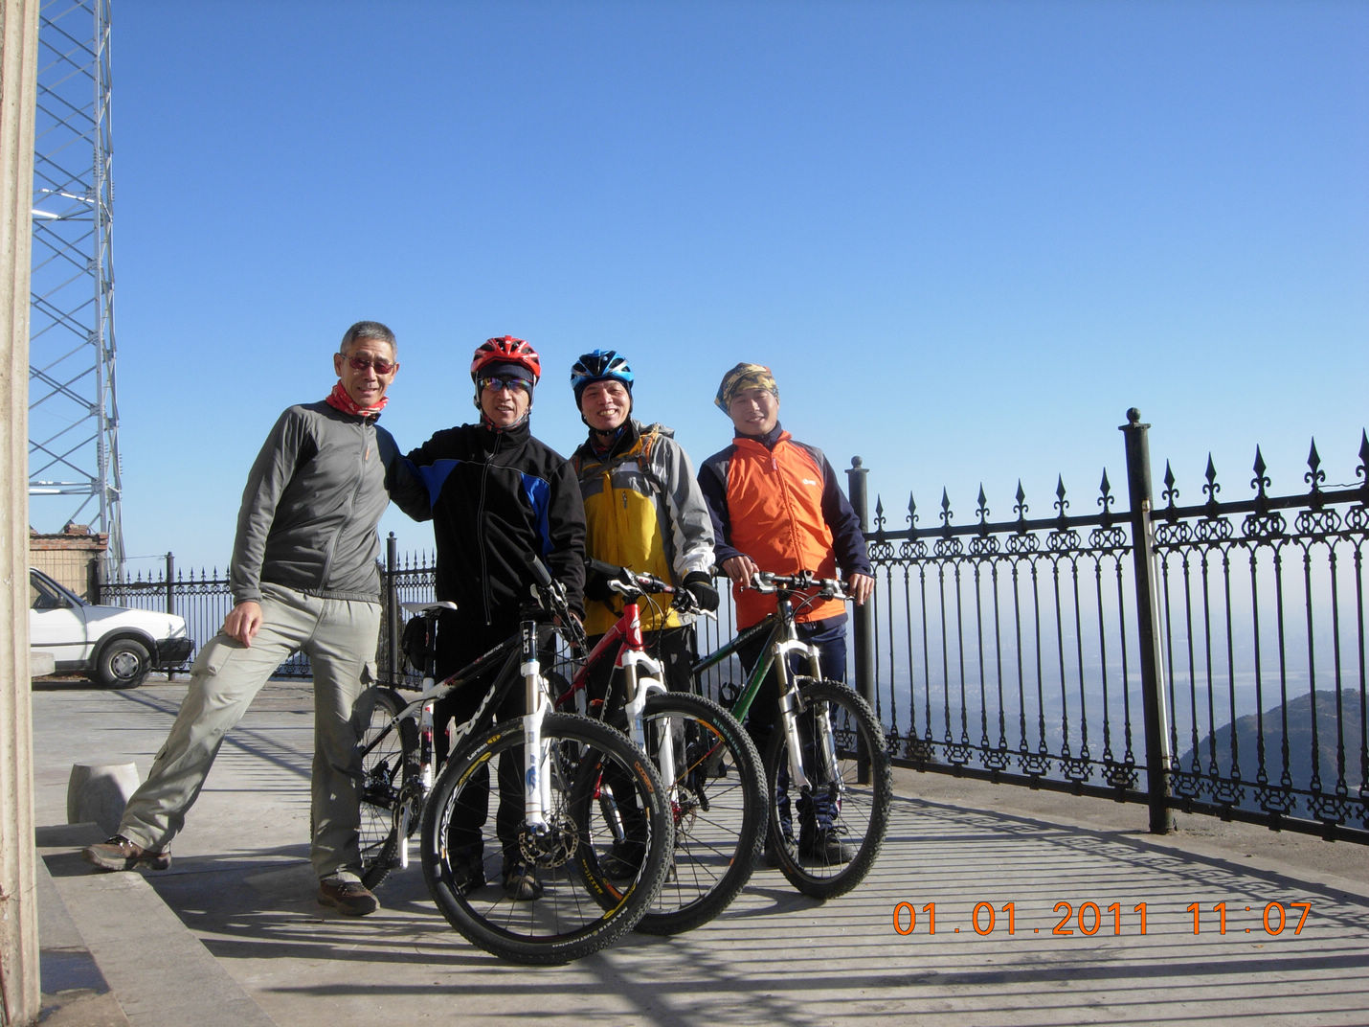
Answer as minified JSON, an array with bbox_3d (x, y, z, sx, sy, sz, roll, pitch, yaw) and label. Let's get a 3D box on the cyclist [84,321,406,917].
[{"bbox_3d":[-1.360,0.315,4.470,0.980,1.810,0.520,0,-4,-20],"label":"cyclist"}]

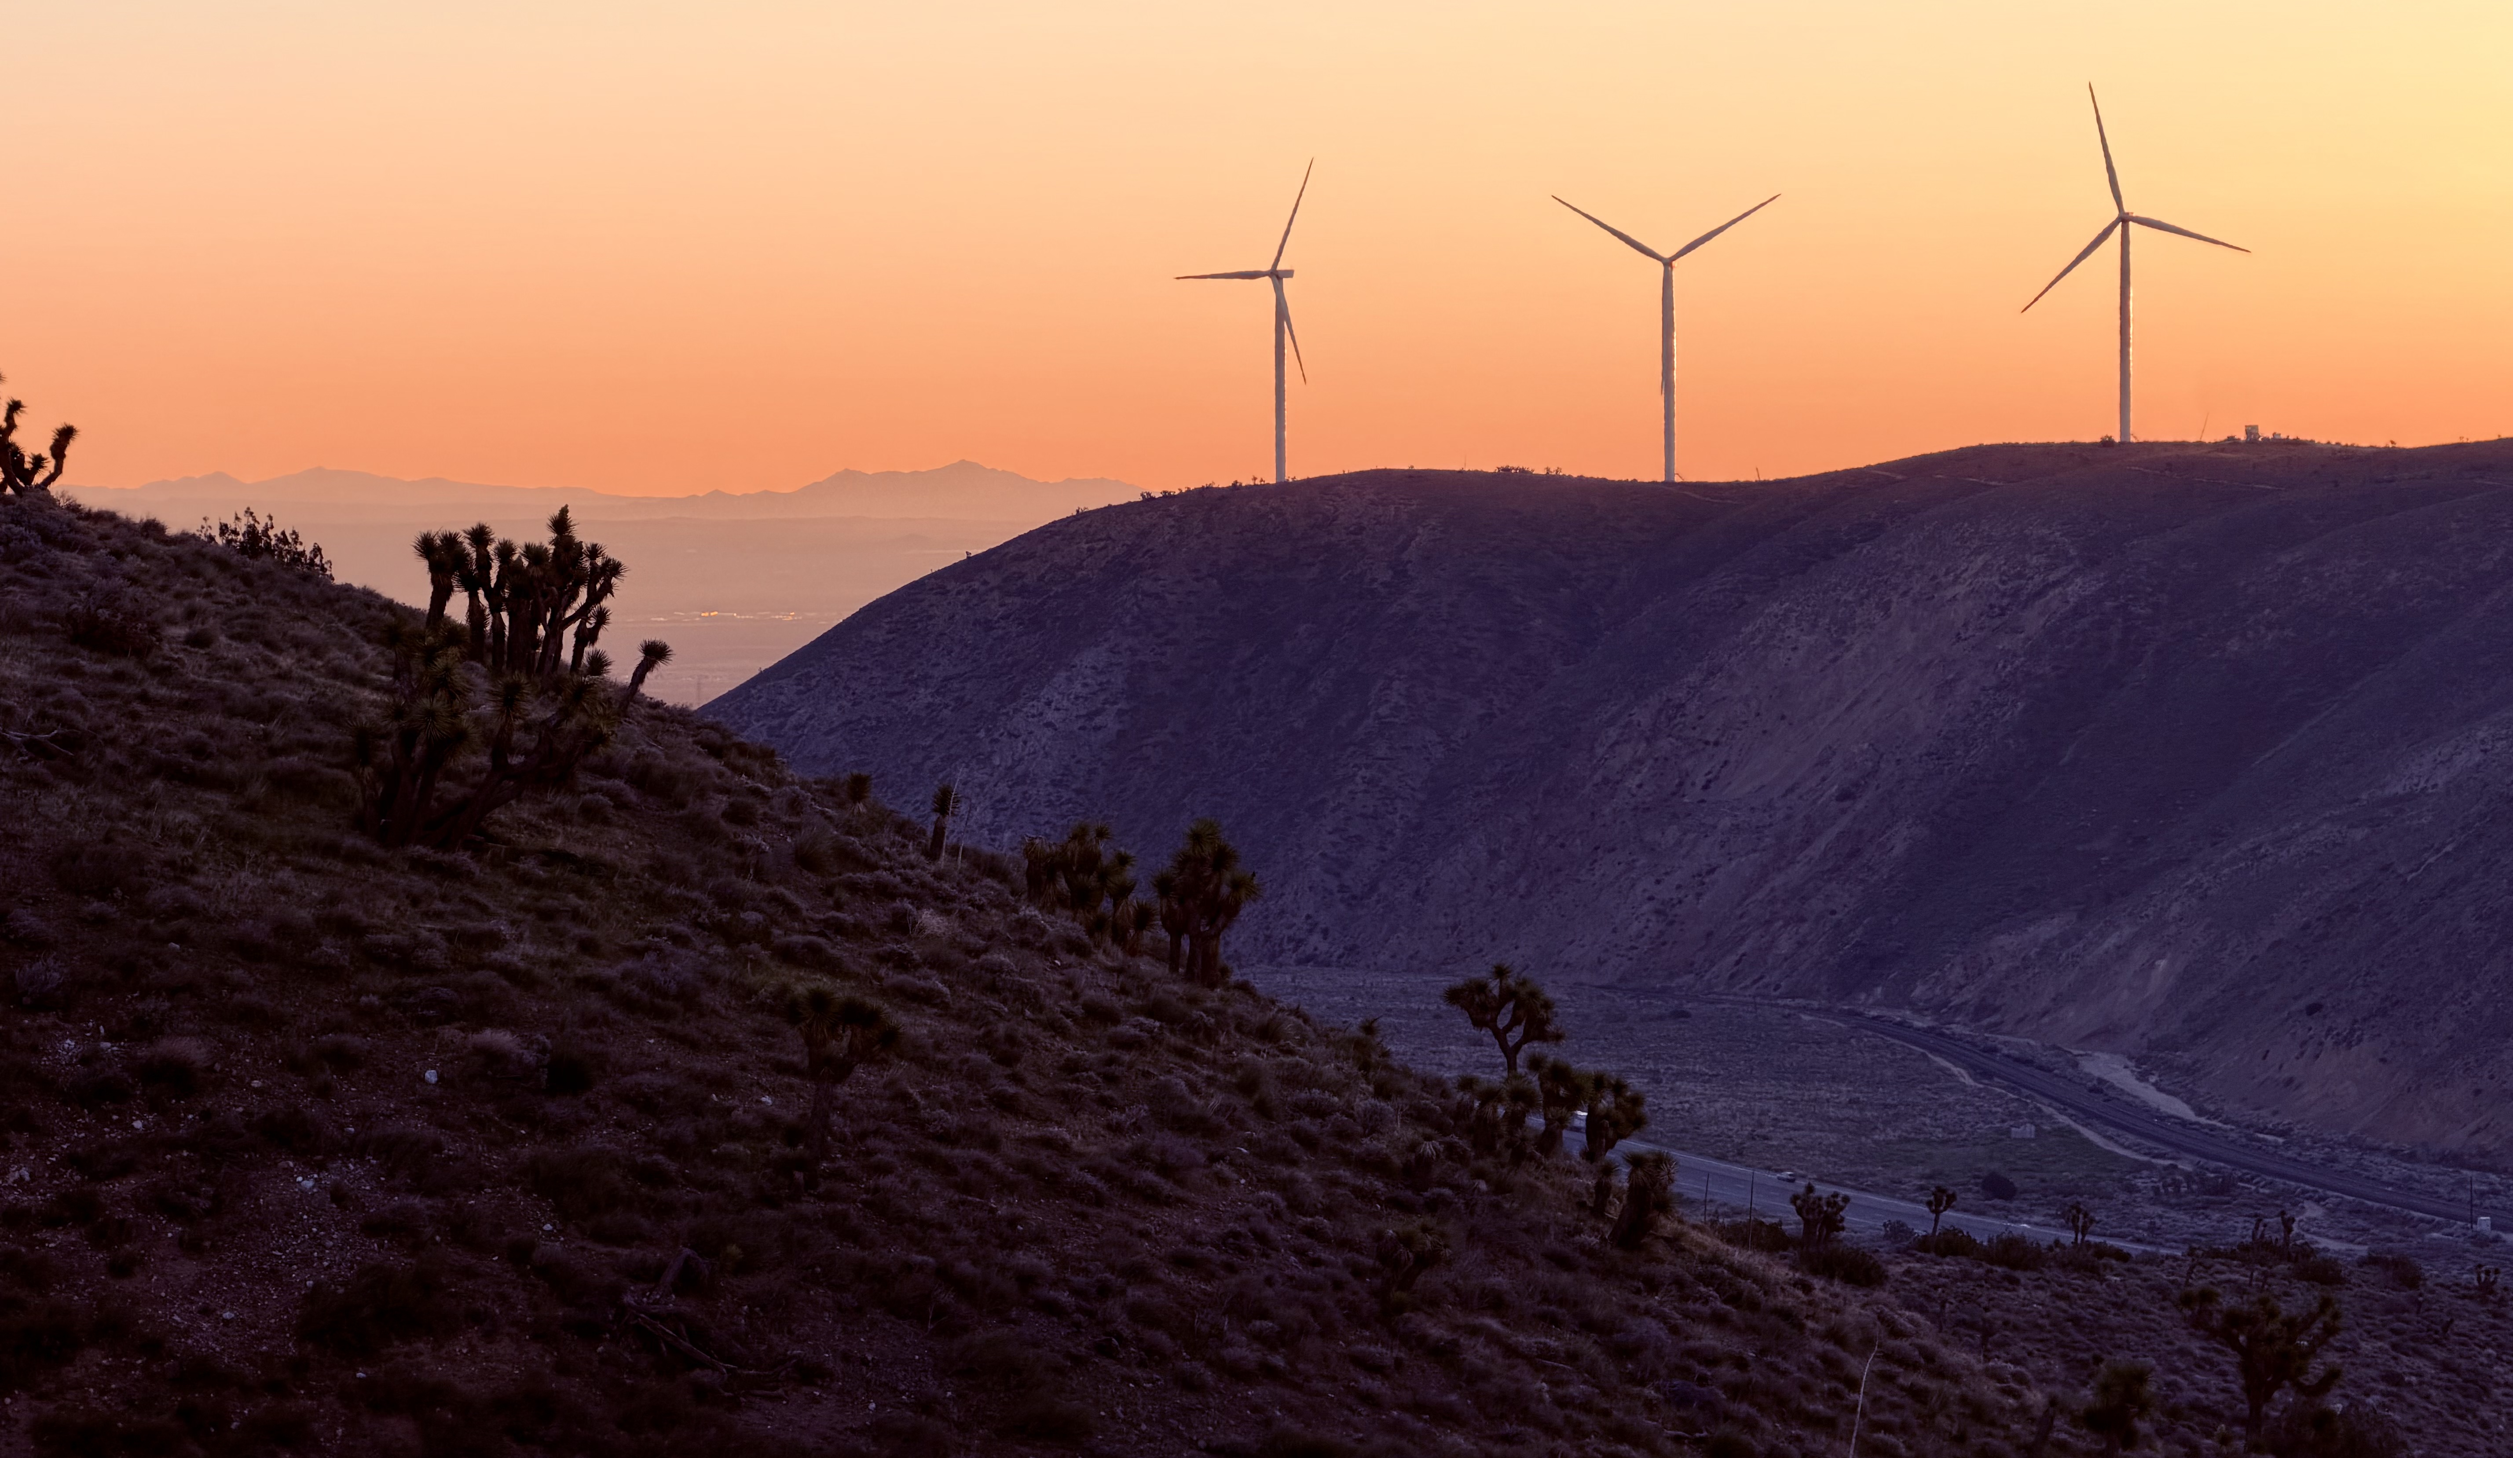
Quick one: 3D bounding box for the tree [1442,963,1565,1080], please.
[{"bbox_3d":[5.814,7.233,172.000,2.840,3.350,2.550,0,2,0],"label":"tree"}]

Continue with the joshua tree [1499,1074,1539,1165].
[{"bbox_3d":[4.946,7.373,137.000,0.740,1.740,0.740,0,2,0],"label":"joshua tree"}]

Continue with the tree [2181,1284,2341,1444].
[{"bbox_3d":[22.409,14.239,162.000,3.680,3.640,3.130,0,2,0],"label":"tree"}]

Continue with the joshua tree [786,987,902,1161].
[{"bbox_3d":[-6.235,5.188,109.000,1.770,2.680,1.590,0,2,0],"label":"joshua tree"}]

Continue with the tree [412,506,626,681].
[{"bbox_3d":[-13.829,-2.409,136.000,4.010,3.530,3.410,0,2,0],"label":"tree"}]

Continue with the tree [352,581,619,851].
[{"bbox_3d":[-11.039,-0.155,104.000,3.830,3.830,3.250,0,2,0],"label":"tree"}]

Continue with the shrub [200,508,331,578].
[{"bbox_3d":[-16.678,-3.085,122.000,2.244,1.247,1.907,0,2,0],"label":"shrub"}]

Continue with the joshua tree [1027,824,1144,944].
[{"bbox_3d":[-3.375,3.051,141.000,2.290,2.480,1.940,0,2,0],"label":"joshua tree"}]

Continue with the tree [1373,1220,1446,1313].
[{"bbox_3d":[2.531,8.892,120.000,1.200,1.530,1.140,0,2,0],"label":"tree"}]

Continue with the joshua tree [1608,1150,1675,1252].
[{"bbox_3d":[6.908,8.455,130.000,1.200,1.760,1.140,0,2,0],"label":"joshua tree"}]

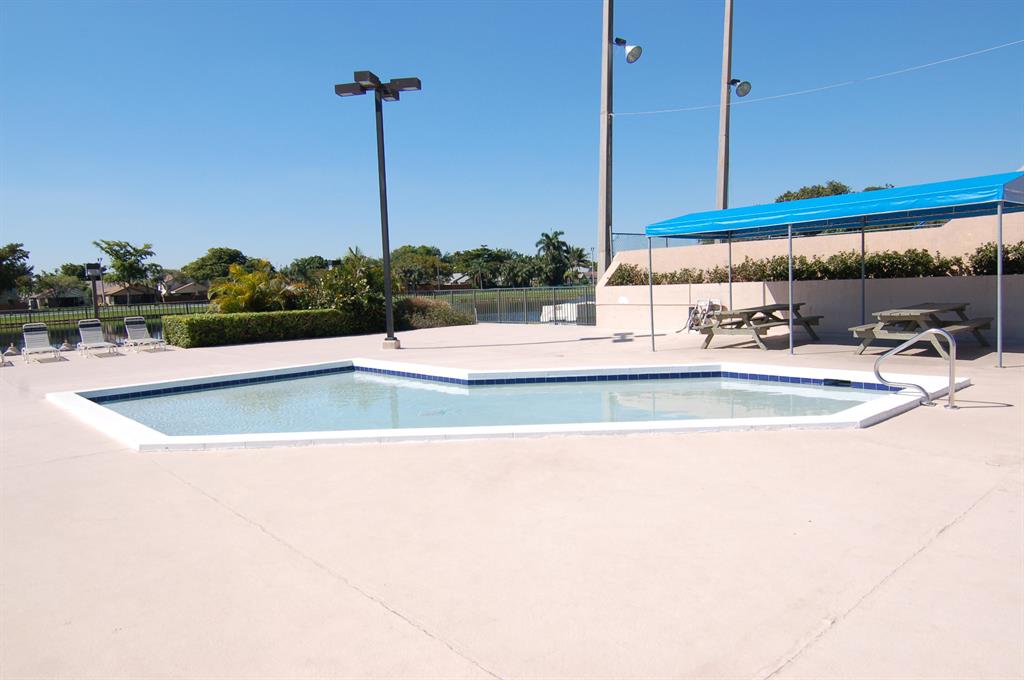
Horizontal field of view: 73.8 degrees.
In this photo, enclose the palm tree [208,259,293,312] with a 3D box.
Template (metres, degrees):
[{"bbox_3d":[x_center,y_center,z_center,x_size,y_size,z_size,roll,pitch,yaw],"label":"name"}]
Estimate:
[{"bbox_3d":[-8.650,-1.347,22.638,2.700,2.710,2.700,-4,5,-21],"label":"palm tree"}]

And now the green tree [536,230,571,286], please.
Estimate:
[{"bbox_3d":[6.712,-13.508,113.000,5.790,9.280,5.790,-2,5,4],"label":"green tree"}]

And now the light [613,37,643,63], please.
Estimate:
[{"bbox_3d":[3.679,-9.197,21.622,0.900,0.800,0.650,1,6,30],"label":"light"}]

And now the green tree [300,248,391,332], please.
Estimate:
[{"bbox_3d":[-5.664,-1.635,23.204,2.970,2.960,2.670,-3,5,-13],"label":"green tree"}]

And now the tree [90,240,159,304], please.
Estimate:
[{"bbox_3d":[-59.369,-10.395,105.000,10.160,9.860,9.650,-5,5,-29],"label":"tree"}]

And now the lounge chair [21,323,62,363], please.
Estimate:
[{"bbox_3d":[-11.586,0.041,16.747,0.660,0.910,1.600,-6,6,-40],"label":"lounge chair"}]

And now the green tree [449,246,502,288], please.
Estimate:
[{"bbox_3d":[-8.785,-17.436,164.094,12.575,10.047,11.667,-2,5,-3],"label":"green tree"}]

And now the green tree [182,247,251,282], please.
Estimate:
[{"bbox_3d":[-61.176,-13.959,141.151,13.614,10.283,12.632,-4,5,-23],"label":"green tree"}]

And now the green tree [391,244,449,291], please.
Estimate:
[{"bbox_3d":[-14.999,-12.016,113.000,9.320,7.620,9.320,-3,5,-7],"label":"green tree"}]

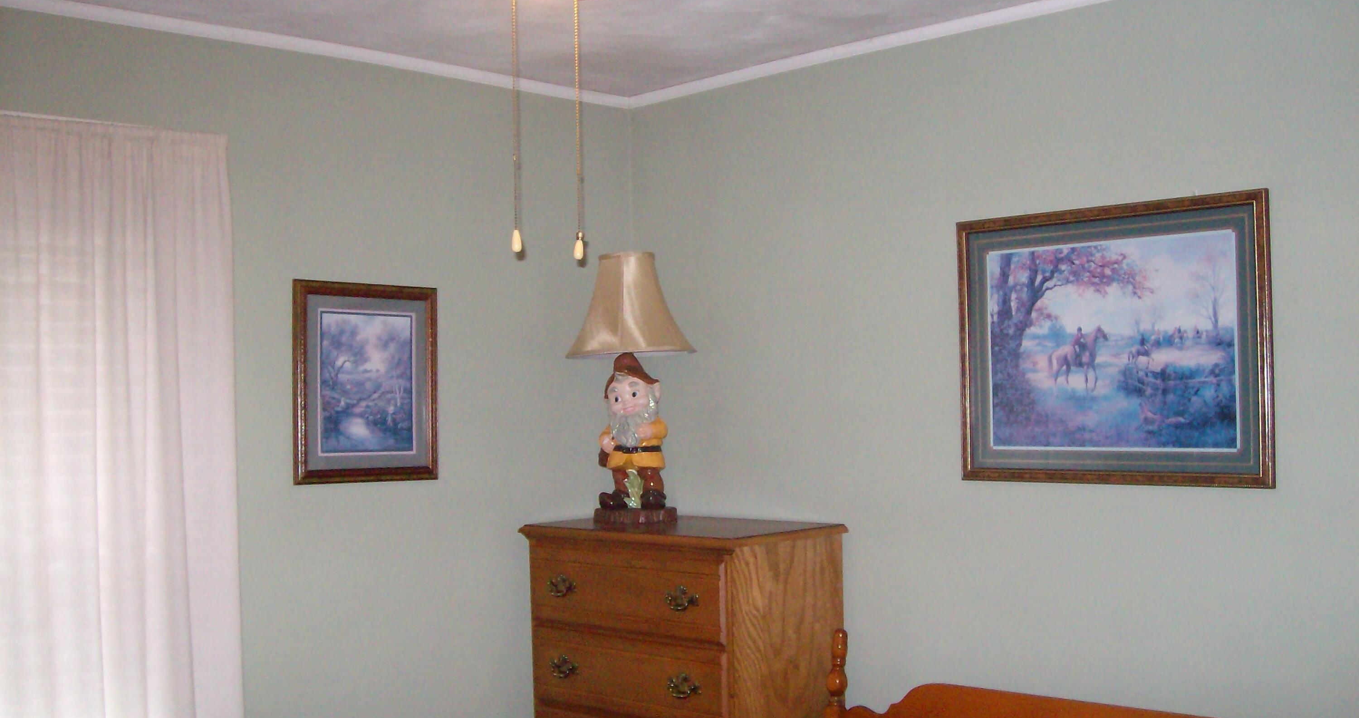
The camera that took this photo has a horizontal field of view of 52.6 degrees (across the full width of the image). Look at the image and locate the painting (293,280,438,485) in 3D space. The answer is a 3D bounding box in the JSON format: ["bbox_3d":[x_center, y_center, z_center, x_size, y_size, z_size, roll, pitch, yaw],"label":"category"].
[{"bbox_3d":[-0.838,0.064,3.675,0.030,0.530,0.447,-3,-2,44],"label":"painting"}]

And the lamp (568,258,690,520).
[{"bbox_3d":[-0.142,0.087,4.077,0.375,0.810,0.375,-2,-2,13],"label":"lamp"}]

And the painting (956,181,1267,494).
[{"bbox_3d":[1.022,-0.037,3.263,0.810,0.650,0.032,-3,-2,44],"label":"painting"}]

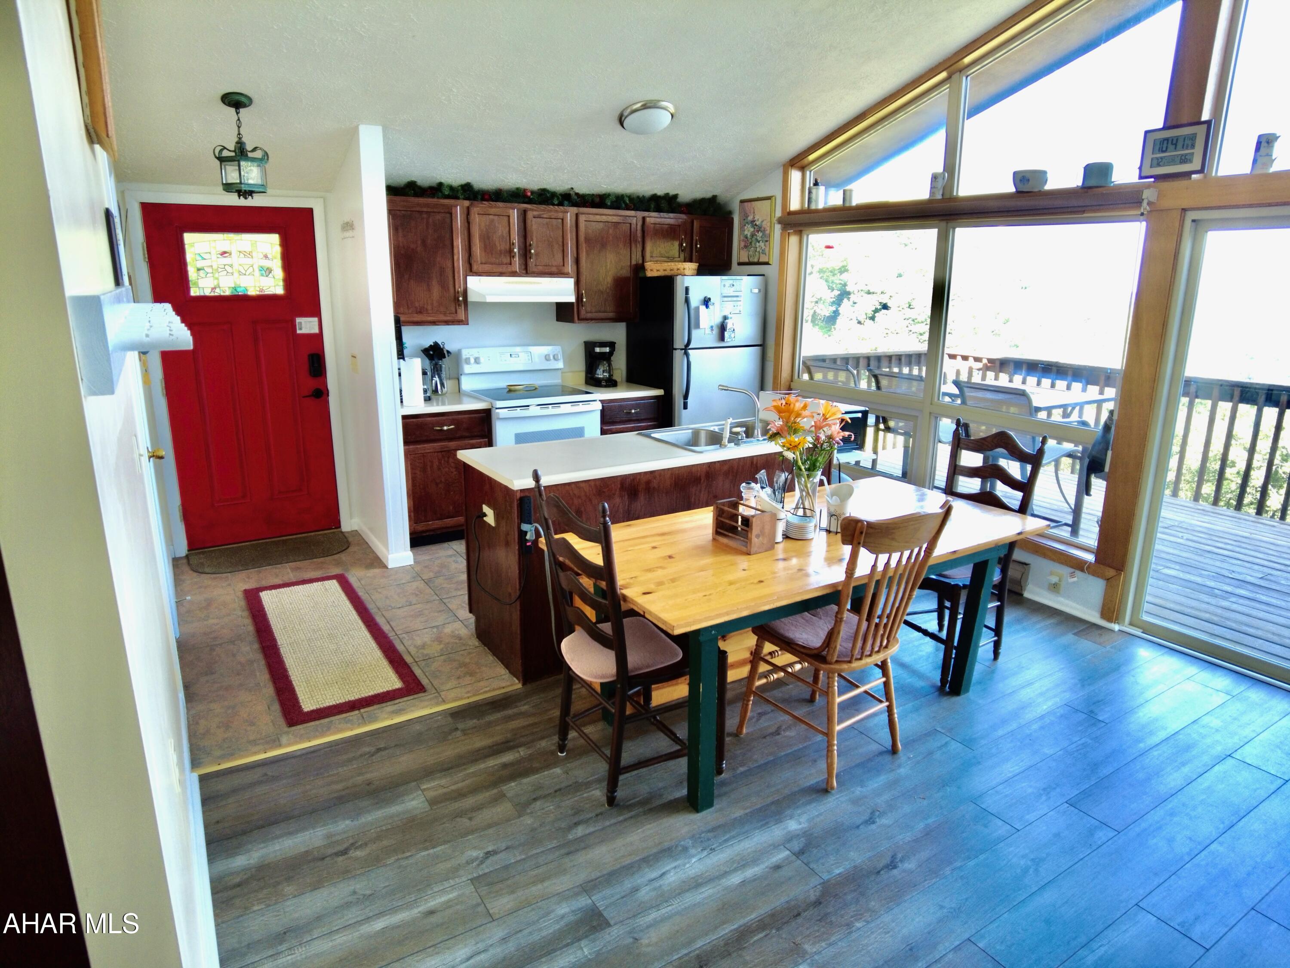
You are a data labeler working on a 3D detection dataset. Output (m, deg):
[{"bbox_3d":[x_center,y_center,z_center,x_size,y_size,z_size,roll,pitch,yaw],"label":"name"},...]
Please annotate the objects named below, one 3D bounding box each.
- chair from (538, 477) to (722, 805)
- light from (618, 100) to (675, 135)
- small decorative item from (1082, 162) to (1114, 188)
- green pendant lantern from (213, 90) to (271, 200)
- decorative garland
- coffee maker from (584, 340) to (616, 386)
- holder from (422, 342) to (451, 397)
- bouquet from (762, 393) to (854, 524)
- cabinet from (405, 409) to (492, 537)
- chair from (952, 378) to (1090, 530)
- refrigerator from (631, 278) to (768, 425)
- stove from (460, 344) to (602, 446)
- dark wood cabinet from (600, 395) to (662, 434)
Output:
[{"bbox_3d":[-0.047,0.478,2.515,0.505,1.040,0.490,-9,17,-33],"label":"chair"},{"bbox_3d":[0.015,-2.053,4.229,0.325,0.095,0.325,-10,2,0],"label":"light"},{"bbox_3d":[2.212,-1.509,3.647,0.125,0.107,0.130,-9,18,-32],"label":"small decorative item"},{"bbox_3d":[-1.913,-1.579,3.530,0.220,0.450,0.220,-8,17,-31],"label":"green pendant lantern"},{"bbox_3d":[-0.509,-1.946,5.127,2.680,0.130,0.190,-8,17,-31],"label":"decorative garland"},{"bbox_3d":[-0.333,-0.906,5.620,0.180,0.325,0.240,-6,17,-24],"label":"coffee maker"},{"bbox_3d":[-1.409,-0.779,5.047,0.190,0.360,0.170,-8,17,-31],"label":"holder"},{"bbox_3d":[0.641,-0.094,2.938,0.340,0.505,0.320,4,15,11],"label":"bouquet"},{"bbox_3d":[-1.403,-0.107,4.955,0.610,0.845,0.610,-9,18,-32],"label":"cabinet"},{"bbox_3d":[2.667,-0.181,5.313,0.670,1.070,0.610,-13,20,-42],"label":"chair"},{"bbox_3d":[0.365,-0.733,5.850,0.825,1.720,0.720,-9,18,-32],"label":"refrigerator"},{"bbox_3d":[-0.794,-0.327,5.250,0.765,1.200,0.680,-9,18,-32],"label":"stove"},{"bbox_3d":[-0.264,-0.273,5.679,0.485,0.855,0.610,-9,18,-32],"label":"dark wood cabinet"}]

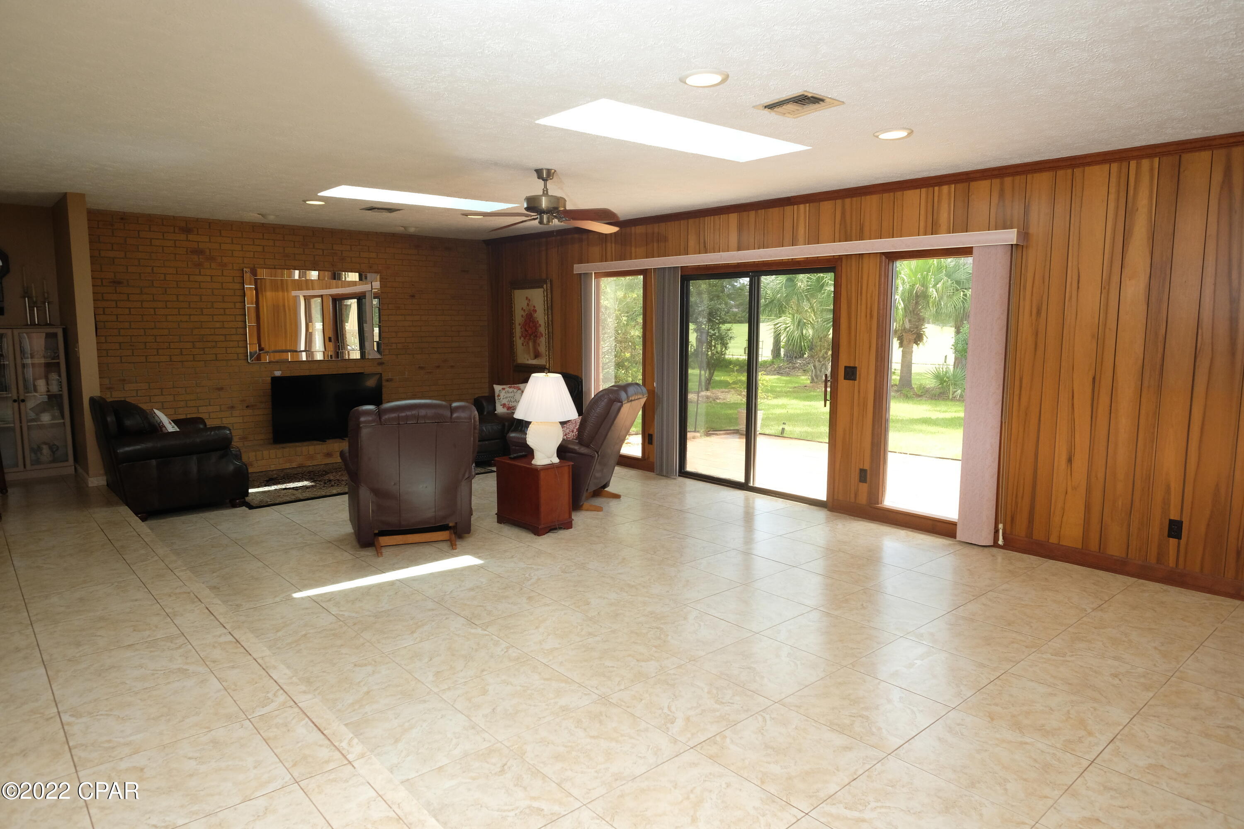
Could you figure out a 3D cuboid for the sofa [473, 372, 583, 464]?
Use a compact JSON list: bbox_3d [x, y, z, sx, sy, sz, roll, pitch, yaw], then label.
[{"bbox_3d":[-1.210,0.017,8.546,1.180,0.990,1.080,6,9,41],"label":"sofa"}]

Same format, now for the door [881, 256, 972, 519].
[{"bbox_3d":[2.276,-0.194,5.384,0.090,1.920,0.720,-6,9,-41],"label":"door"}]

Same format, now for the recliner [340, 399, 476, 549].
[{"bbox_3d":[-1.595,0.375,5.318,0.860,1.040,0.980,-3,8,-26],"label":"recliner"}]

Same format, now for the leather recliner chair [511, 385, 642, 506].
[{"bbox_3d":[-0.377,0.234,6.468,1.000,1.050,0.860,2,7,19],"label":"leather recliner chair"}]

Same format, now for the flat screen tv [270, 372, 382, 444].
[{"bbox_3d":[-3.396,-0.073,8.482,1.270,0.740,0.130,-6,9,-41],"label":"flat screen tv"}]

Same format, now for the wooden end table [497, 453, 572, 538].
[{"bbox_3d":[-0.671,0.605,5.604,0.330,0.515,0.560,-6,9,-41],"label":"wooden end table"}]

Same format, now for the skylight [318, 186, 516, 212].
[{"bbox_3d":[-1.793,-1.962,6.551,1.610,0.080,0.550,-6,9,-41],"label":"skylight"}]

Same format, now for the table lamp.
[{"bbox_3d":[-0.584,0.021,5.458,0.485,0.700,0.485,0,7,0],"label":"table lamp"}]

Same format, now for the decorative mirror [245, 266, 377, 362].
[{"bbox_3d":[-3.546,-1.146,8.475,1.520,1.040,0.050,-6,9,-41],"label":"decorative mirror"}]

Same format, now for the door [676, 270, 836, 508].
[{"bbox_3d":[1.196,-0.293,6.722,0.120,2.030,1.760,-6,9,-41],"label":"door"}]

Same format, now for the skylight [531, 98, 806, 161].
[{"bbox_3d":[0.368,-1.699,4.347,1.640,0.080,0.570,-6,9,-41],"label":"skylight"}]

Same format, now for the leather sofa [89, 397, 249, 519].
[{"bbox_3d":[-3.918,0.307,6.300,1.020,0.940,1.140,-6,9,-41],"label":"leather sofa"}]

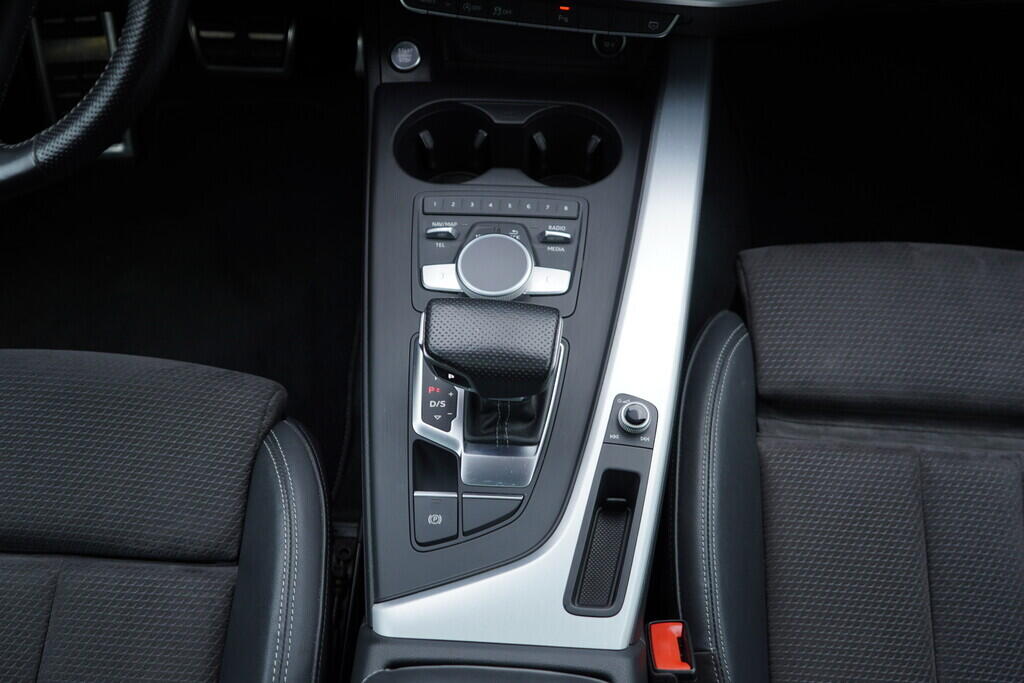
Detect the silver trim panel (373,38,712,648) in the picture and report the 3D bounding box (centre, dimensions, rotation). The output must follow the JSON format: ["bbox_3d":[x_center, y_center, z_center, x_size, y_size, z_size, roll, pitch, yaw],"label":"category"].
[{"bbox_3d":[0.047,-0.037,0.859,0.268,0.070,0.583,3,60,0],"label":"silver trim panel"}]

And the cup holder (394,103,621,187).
[{"bbox_3d":[-0.004,-0.159,0.953,0.203,0.075,0.100,3,60,0],"label":"cup holder"}]

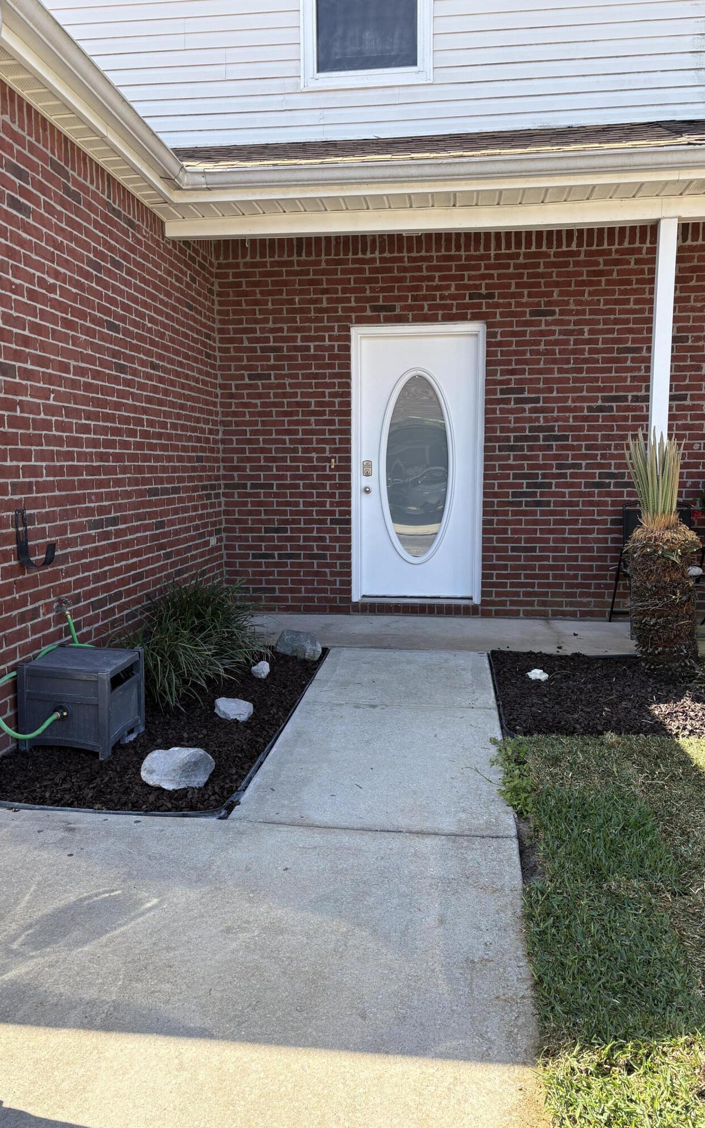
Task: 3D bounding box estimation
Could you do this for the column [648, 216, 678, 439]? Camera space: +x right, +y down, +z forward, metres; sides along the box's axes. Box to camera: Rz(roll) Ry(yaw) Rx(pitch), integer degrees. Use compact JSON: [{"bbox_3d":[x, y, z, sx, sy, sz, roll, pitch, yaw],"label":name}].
[{"bbox_3d":[1.898,-0.755,5.264,0.099,2.642,0.099,1,7,8],"label":"column"}]

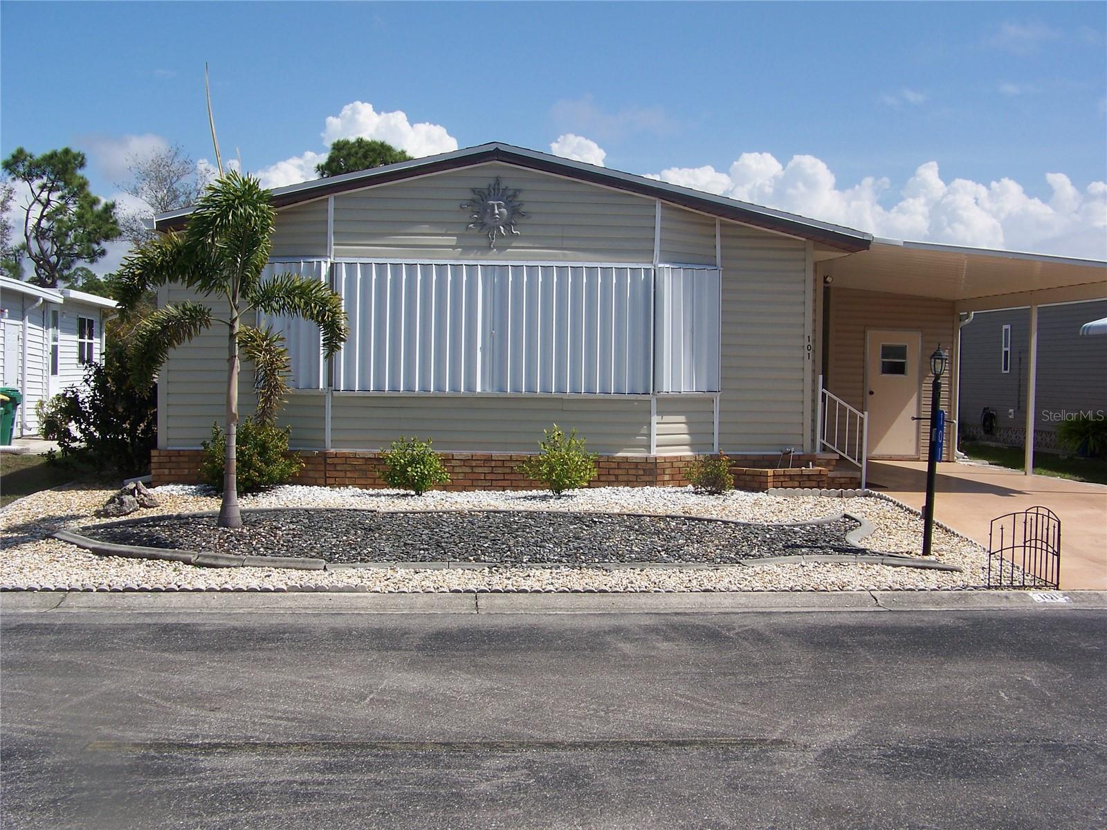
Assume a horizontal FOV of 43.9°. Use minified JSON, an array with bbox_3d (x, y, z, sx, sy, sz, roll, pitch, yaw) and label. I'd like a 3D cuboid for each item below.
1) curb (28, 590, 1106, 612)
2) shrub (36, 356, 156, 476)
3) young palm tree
[{"bbox_3d":[0.120,1.325,9.720,8.000,0.120,0.500,1,2,-4],"label":"curb"},{"bbox_3d":[-5.740,0.010,17.300,1.600,1.500,1.500,1,2,-4],"label":"shrub"},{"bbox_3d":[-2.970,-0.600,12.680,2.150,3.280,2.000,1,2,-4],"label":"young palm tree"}]

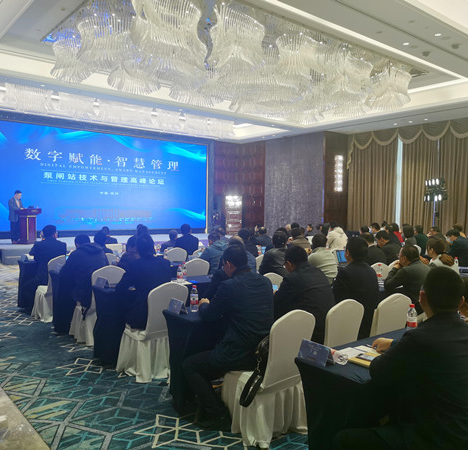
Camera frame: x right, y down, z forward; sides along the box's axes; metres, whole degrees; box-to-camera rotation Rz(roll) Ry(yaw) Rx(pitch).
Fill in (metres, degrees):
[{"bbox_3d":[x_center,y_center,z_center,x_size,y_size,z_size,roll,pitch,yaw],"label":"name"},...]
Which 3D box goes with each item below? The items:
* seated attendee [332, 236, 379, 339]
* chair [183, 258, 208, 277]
[{"bbox_3d":[1.118,0.806,4.550,0.520,1.360,0.820,-1,3,-39],"label":"seated attendee"},{"bbox_3d":[-0.645,0.937,6.811,0.470,0.930,0.570,-1,2,-39],"label":"chair"}]

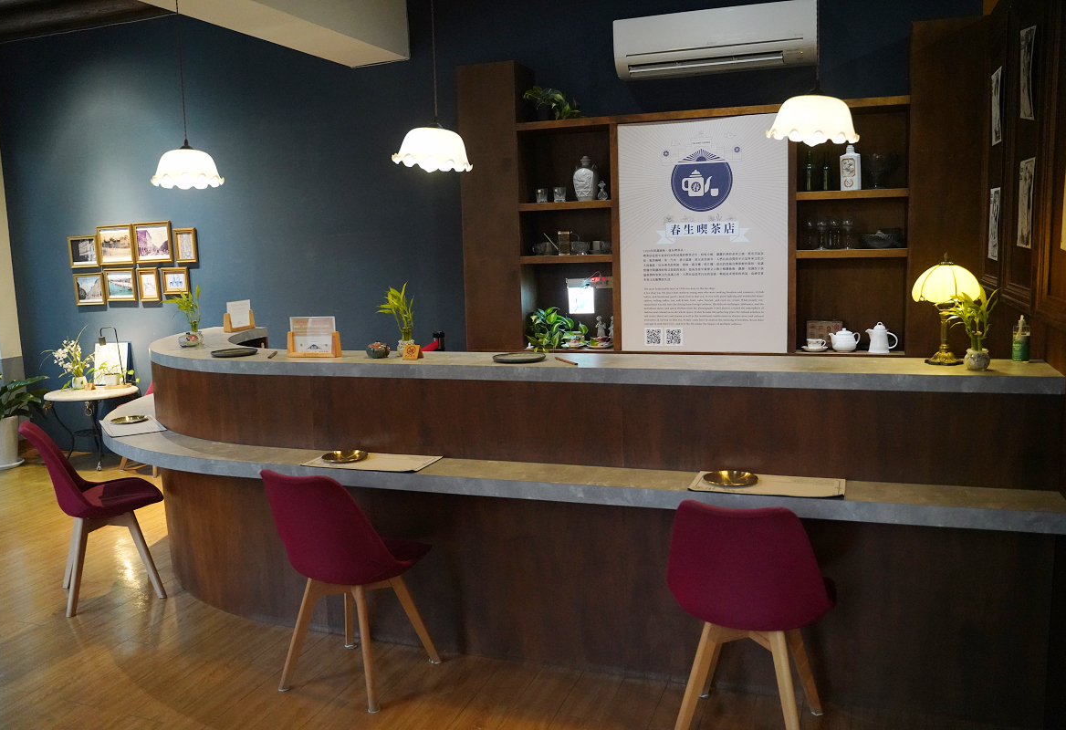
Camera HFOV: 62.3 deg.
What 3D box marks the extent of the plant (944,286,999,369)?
[{"bbox_3d":[1.359,-0.114,2.730,0.147,0.249,0.150,2,8,27],"label":"plant"}]

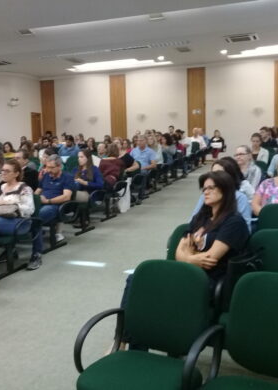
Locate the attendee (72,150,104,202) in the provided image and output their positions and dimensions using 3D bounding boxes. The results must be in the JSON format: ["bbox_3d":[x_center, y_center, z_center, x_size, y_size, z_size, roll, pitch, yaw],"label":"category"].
[{"bbox_3d":[-0.830,-0.051,7.050,0.500,1.242,0.780,1,5,30],"label":"attendee"}]

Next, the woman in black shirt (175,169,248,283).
[{"bbox_3d":[0.340,0.478,3.240,0.820,1.268,0.520,-6,7,-45],"label":"woman in black shirt"}]

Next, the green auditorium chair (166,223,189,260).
[{"bbox_3d":[0.356,0.696,3.198,0.560,0.880,0.620,0,5,19],"label":"green auditorium chair"}]

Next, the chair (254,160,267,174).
[{"bbox_3d":[1.899,-0.091,7.732,0.550,0.880,0.600,0,5,19],"label":"chair"}]

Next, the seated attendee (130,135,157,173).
[{"bbox_3d":[0.080,-0.551,9.550,0.540,1.352,0.780,1,5,26],"label":"seated attendee"}]

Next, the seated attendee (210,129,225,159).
[{"bbox_3d":[2.873,-1.798,17.115,0.550,1.180,0.750,0,5,18],"label":"seated attendee"}]

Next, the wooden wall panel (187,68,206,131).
[{"bbox_3d":[2.197,-3.035,17.616,0.700,3.503,0.060,0,6,19],"label":"wooden wall panel"}]

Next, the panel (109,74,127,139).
[{"bbox_3d":[-0.790,-2.935,18.274,0.675,3.471,0.060,0,5,19],"label":"panel"}]

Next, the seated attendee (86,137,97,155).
[{"bbox_3d":[-1.220,-0.791,11.561,0.500,1.270,0.800,1,6,24],"label":"seated attendee"}]

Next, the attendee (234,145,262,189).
[{"bbox_3d":[1.373,0.025,5.765,0.500,1.290,0.800,2,6,31],"label":"attendee"}]

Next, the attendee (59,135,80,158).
[{"bbox_3d":[-1.597,-0.687,10.428,0.520,1.289,0.800,0,6,20],"label":"attendee"}]

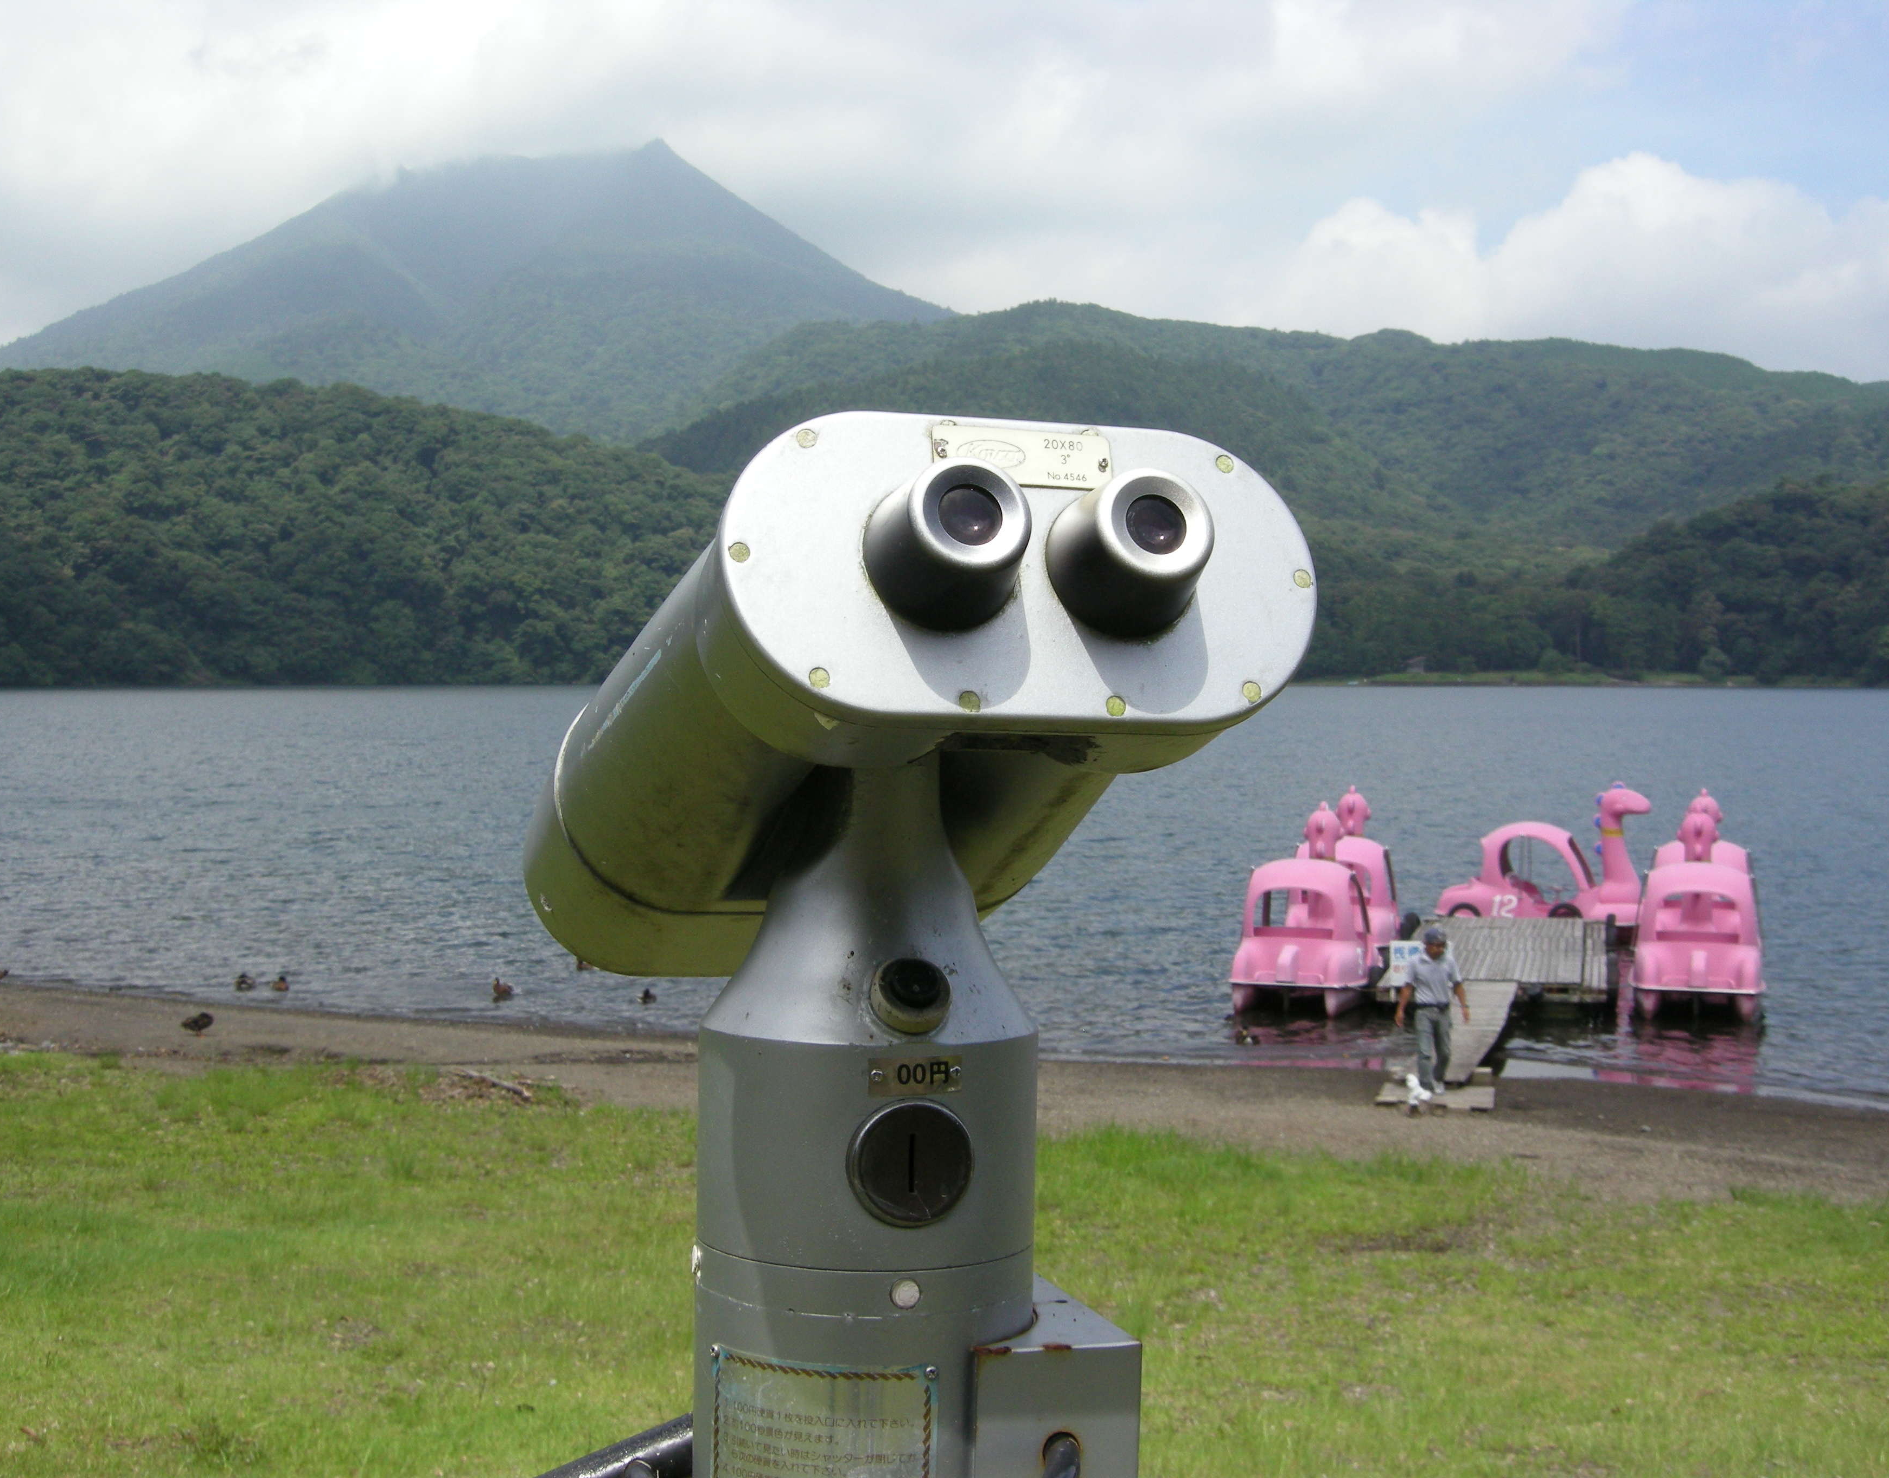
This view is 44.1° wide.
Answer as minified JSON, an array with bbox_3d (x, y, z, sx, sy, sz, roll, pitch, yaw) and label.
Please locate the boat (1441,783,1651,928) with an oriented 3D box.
[{"bbox_3d":[9.839,1.978,38.200,3.400,2.550,1.680,0,2,16],"label":"boat"}]

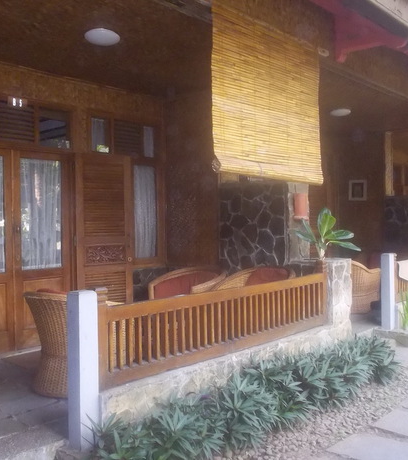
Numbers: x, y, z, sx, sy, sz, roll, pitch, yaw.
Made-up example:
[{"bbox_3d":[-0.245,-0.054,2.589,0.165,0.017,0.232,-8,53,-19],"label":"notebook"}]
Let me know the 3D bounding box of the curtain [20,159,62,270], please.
[{"bbox_3d":[-1.682,-0.151,5.307,0.060,1.151,0.440,0,1,44],"label":"curtain"}]

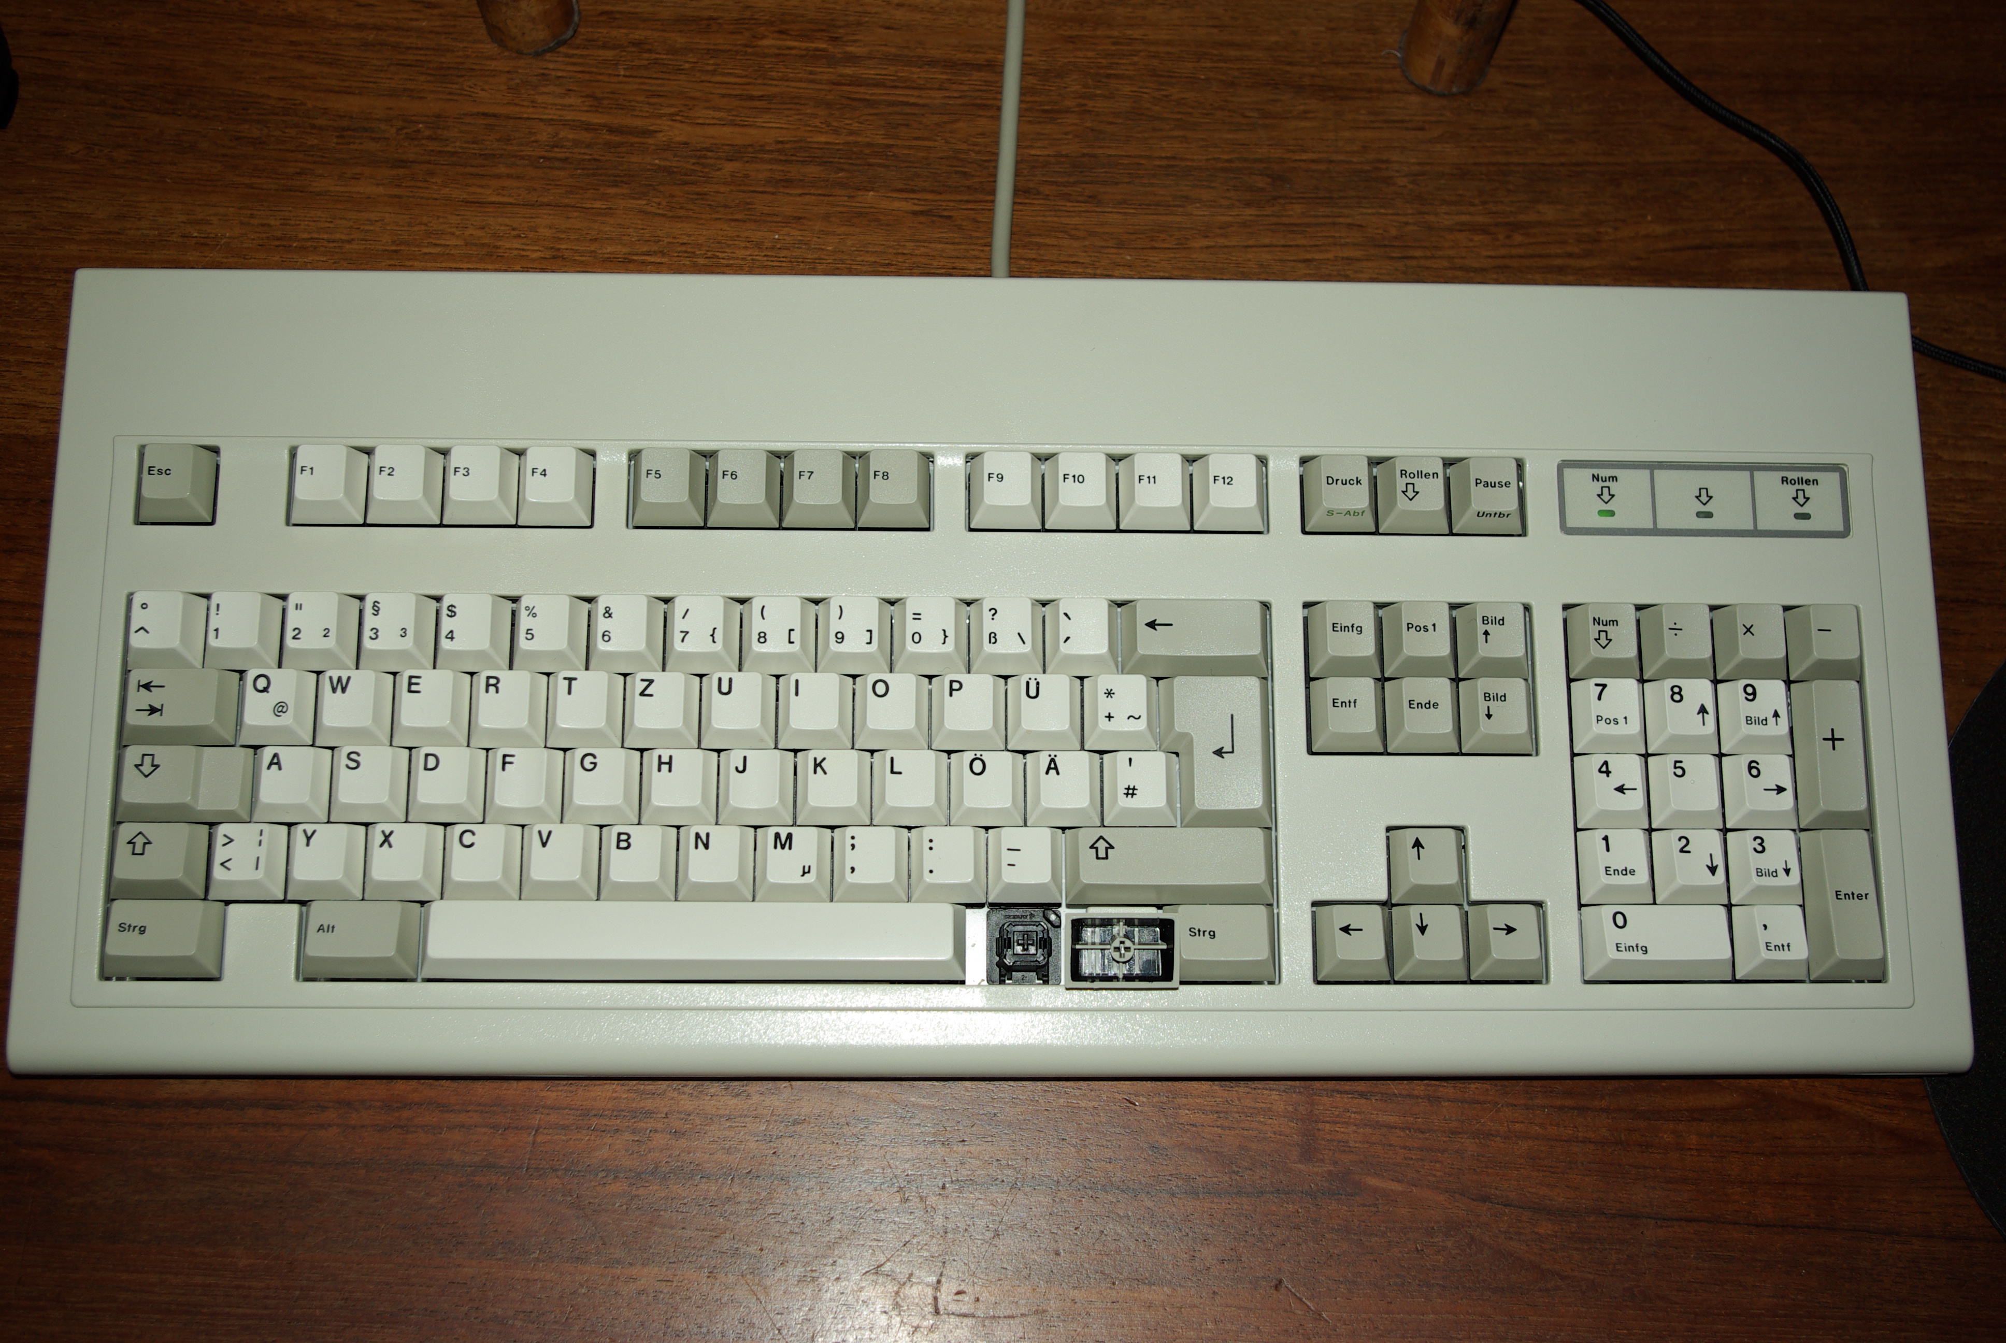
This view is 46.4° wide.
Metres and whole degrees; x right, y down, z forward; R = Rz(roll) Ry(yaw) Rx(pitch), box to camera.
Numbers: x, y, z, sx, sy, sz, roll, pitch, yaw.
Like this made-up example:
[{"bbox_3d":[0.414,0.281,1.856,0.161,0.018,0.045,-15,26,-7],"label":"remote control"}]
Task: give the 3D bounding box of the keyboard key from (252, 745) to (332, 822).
[{"bbox_3d":[-0.175,0.027,0.574,0.018,0.008,0.018,0,79,-2],"label":"keyboard key"}]

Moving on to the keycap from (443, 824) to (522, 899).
[{"bbox_3d":[-0.127,0.046,0.572,0.018,0.008,0.018,0,79,-2],"label":"keycap"}]

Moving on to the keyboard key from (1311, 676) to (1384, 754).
[{"bbox_3d":[0.087,0.010,0.587,0.018,0.008,0.018,0,79,-2],"label":"keyboard key"}]

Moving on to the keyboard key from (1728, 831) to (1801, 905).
[{"bbox_3d":[0.192,0.049,0.585,0.018,0.008,0.018,0,79,-2],"label":"keyboard key"}]

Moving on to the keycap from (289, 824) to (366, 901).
[{"bbox_3d":[-0.166,0.046,0.571,0.018,0.008,0.018,0,79,-2],"label":"keycap"}]

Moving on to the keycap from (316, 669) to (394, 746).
[{"bbox_3d":[-0.161,0.009,0.579,0.018,0.008,0.018,0,79,-2],"label":"keycap"}]

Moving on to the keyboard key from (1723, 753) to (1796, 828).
[{"bbox_3d":[0.191,0.030,0.587,0.018,0.008,0.018,0,79,-2],"label":"keyboard key"}]

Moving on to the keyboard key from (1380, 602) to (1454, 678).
[{"bbox_3d":[0.106,-0.008,0.591,0.018,0.009,0.018,0,79,-2],"label":"keyboard key"}]

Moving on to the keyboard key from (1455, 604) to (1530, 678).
[{"bbox_3d":[0.125,-0.008,0.593,0.018,0.009,0.018,0,79,-2],"label":"keyboard key"}]

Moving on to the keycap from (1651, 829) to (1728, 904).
[{"bbox_3d":[0.172,0.048,0.583,0.018,0.008,0.018,0,79,-2],"label":"keycap"}]

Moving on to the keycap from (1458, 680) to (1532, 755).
[{"bbox_3d":[0.125,0.011,0.590,0.018,0.008,0.018,0,79,-2],"label":"keycap"}]

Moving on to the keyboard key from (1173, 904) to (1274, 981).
[{"bbox_3d":[0.053,0.066,0.576,0.028,0.008,0.018,0,79,-2],"label":"keyboard key"}]

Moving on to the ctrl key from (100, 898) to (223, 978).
[{"bbox_3d":[-0.204,0.065,0.566,0.028,0.008,0.018,0,79,-2],"label":"ctrl key"}]

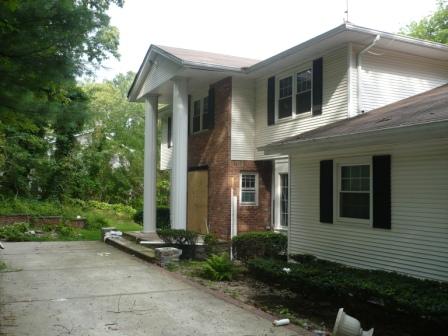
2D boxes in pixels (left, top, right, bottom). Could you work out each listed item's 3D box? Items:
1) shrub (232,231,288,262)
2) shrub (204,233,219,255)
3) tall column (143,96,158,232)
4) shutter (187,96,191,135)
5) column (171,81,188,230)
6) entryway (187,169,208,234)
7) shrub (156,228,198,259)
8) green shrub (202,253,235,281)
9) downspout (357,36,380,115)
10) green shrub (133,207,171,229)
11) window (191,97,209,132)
[{"bbox_3d":[1.093,2.375,13.943,1.755,0.799,0.975,1,-3,-28],"label":"shrub"},{"bbox_3d":[-0.409,2.436,14.821,0.468,0.731,0.468,1,-3,-28],"label":"shrub"},{"bbox_3d":[-2.919,-0.172,18.234,0.526,5.479,0.526,1,-3,-28],"label":"tall column"},{"bbox_3d":[-1.415,-2.087,18.277,0.049,1.560,0.419,1,-3,-28],"label":"shutter"},{"bbox_3d":[-1.542,-0.284,15.458,0.526,5.479,0.526,0,-2,0],"label":"column"},{"bbox_3d":[-0.986,1.276,17.464,0.195,2.438,1.999,1,-3,-28],"label":"entryway"},{"bbox_3d":[-1.461,2.349,14.236,1.121,0.897,1.170,1,-3,-28],"label":"shrub"},{"bbox_3d":[-0.136,2.393,11.214,0.760,0.605,0.760,0,-2,0],"label":"green shrub"},{"bbox_3d":[3.670,-2.339,11.495,0.195,1.859,0.507,1,-3,-28],"label":"downspout"},{"bbox_3d":[-3.511,2.421,21.938,1.365,0.975,1.755,1,-3,-28],"label":"green shrub"},{"bbox_3d":[-0.926,-2.024,17.408,0.117,1.365,1.560,1,-3,-28],"label":"window"}]

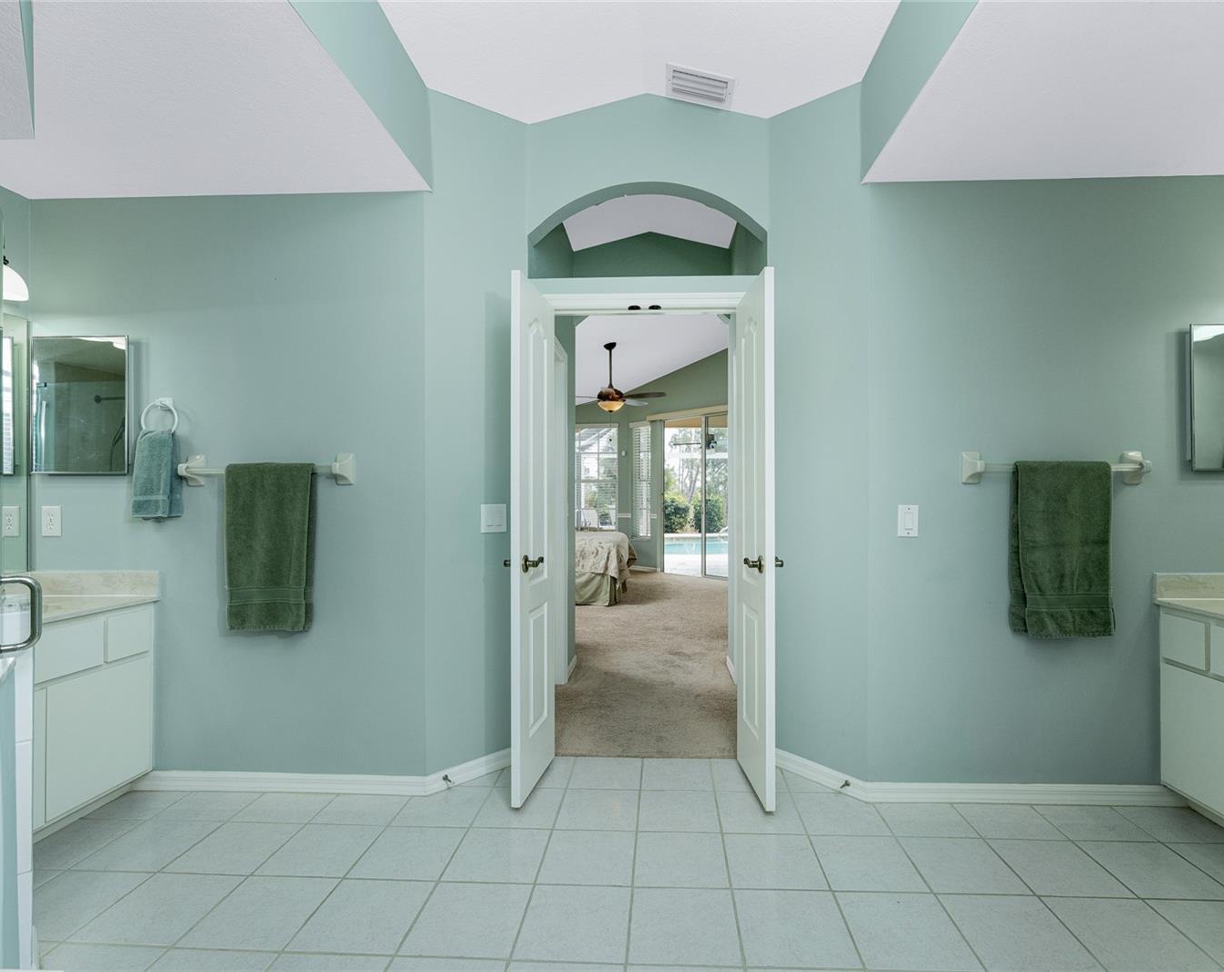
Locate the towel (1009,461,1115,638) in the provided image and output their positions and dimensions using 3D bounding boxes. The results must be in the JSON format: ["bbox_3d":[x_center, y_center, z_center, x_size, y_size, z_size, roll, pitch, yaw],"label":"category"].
[{"bbox_3d":[1.711,0.239,2.170,0.360,0.663,0.085,0,-1,2],"label":"towel"}]

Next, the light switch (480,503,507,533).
[{"bbox_3d":[-0.509,0.141,2.445,0.121,0.120,0.012,1,-1,-41],"label":"light switch"}]

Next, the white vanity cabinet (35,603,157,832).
[{"bbox_3d":[-2.189,0.859,1.893,0.530,0.755,0.920,0,-1,4],"label":"white vanity cabinet"}]

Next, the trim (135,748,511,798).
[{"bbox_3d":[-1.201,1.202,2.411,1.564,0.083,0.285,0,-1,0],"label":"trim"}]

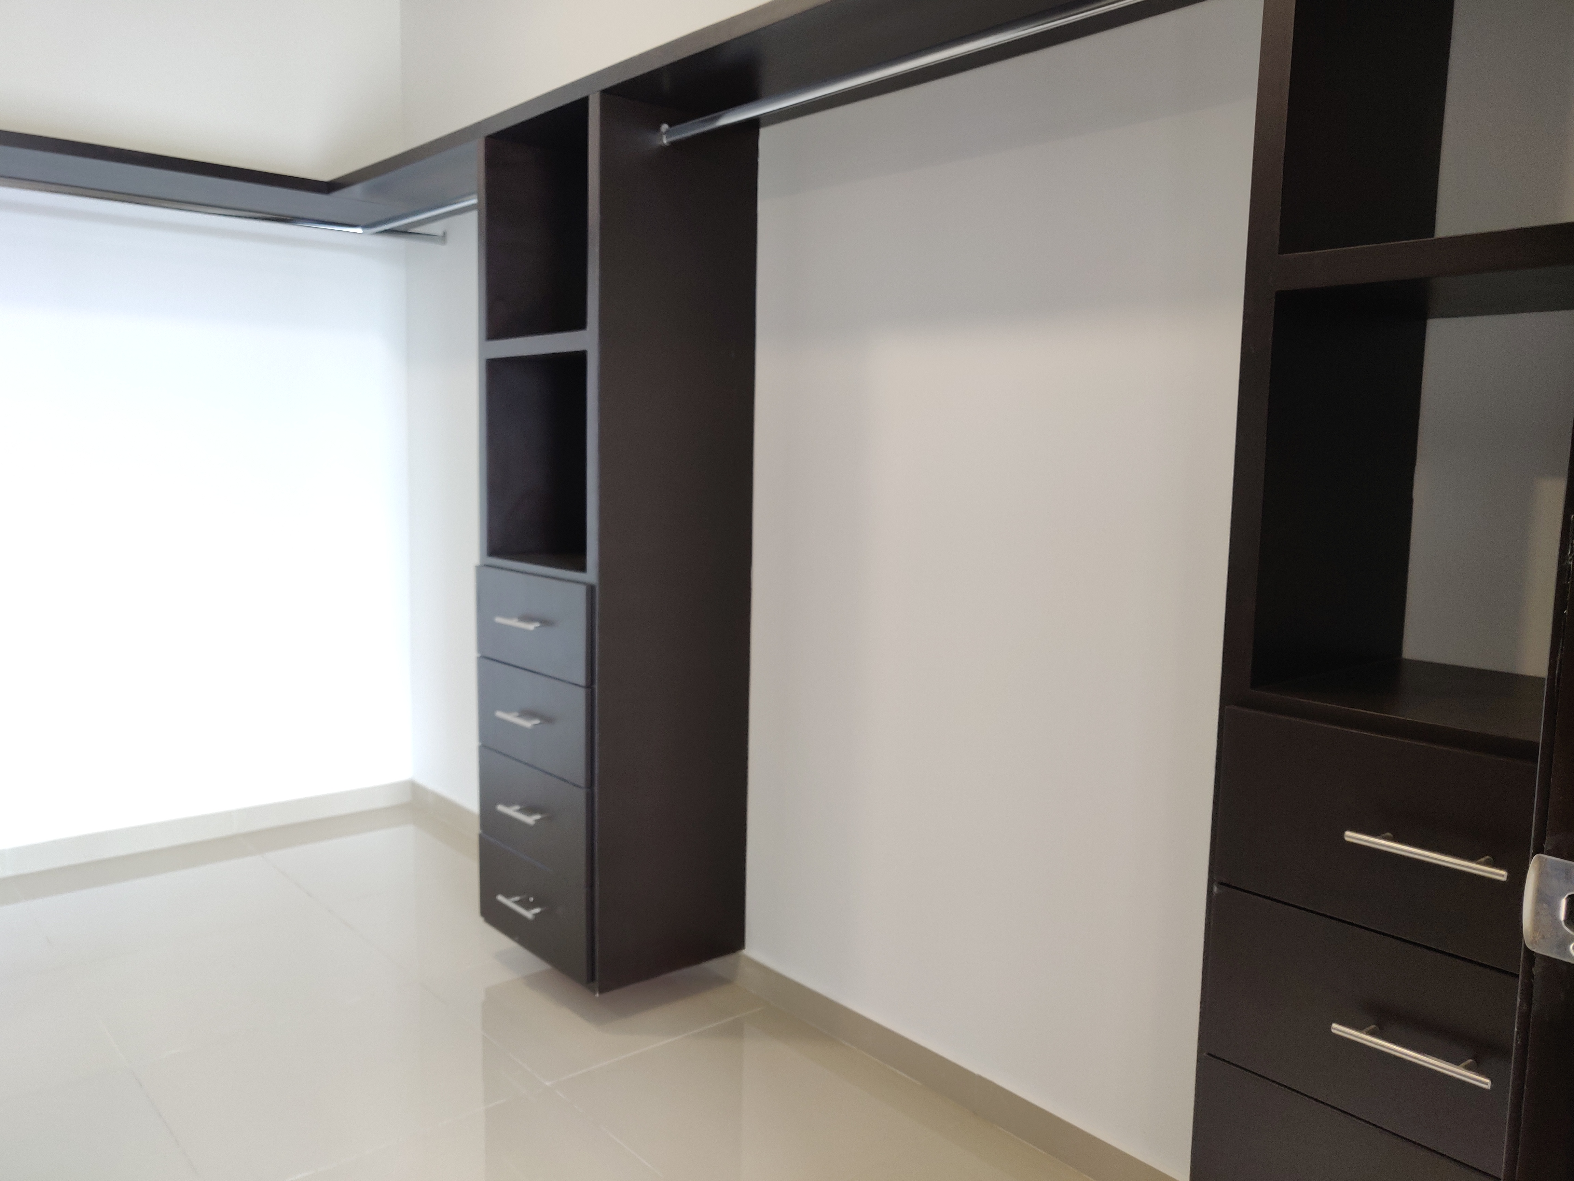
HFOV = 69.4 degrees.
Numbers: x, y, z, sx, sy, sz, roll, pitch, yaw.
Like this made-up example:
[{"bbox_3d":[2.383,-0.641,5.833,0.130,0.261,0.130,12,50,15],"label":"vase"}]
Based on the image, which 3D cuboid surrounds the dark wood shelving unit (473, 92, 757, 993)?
[{"bbox_3d":[-0.416,-0.092,2.685,0.429,1.880,0.530,-4,9,-41],"label":"dark wood shelving unit"}]

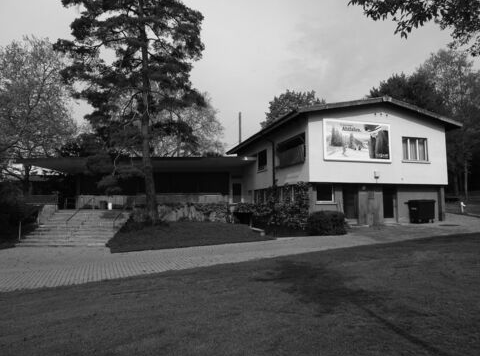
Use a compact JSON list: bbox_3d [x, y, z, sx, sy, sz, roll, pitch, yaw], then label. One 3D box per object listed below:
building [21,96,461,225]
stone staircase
[{"bbox_3d":[-1.700,-0.582,27.920,32.500,8.100,18.800,0,-4,-6],"label":"building"},{"bbox_3d":[-9.250,2.794,18.845,4.900,1.800,3.100,0,-4,1],"label":"stone staircase"}]

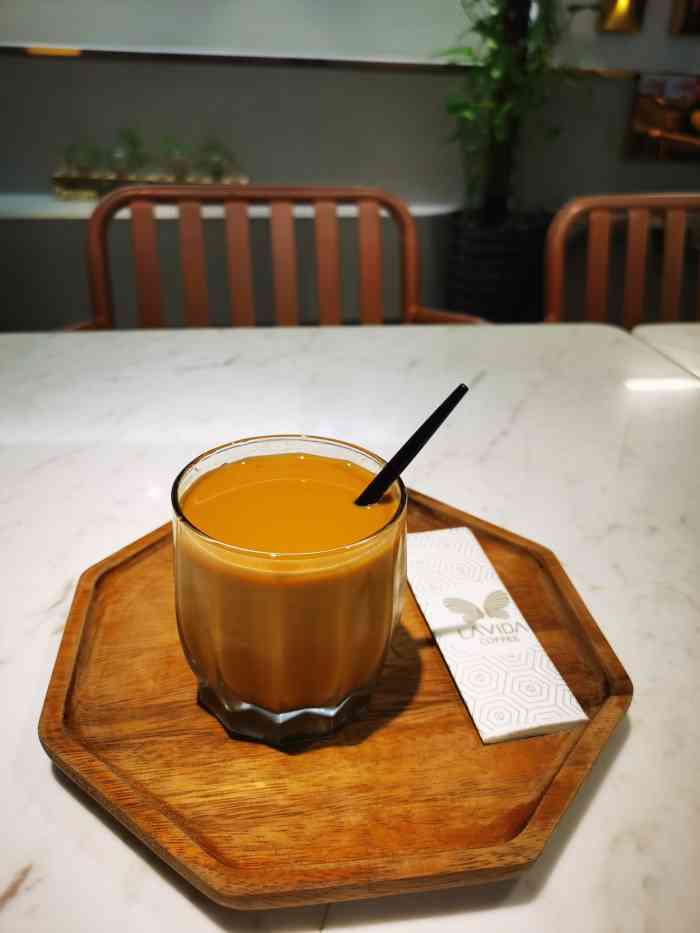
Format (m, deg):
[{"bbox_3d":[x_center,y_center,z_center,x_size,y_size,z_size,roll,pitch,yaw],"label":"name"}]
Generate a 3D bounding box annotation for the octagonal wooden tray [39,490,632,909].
[{"bbox_3d":[-0.006,0.076,0.314,0.225,0.019,0.225,-2,29,-8],"label":"octagonal wooden tray"}]

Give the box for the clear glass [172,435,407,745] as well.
[{"bbox_3d":[-0.022,0.046,0.274,0.081,0.089,0.081,2,29,0],"label":"clear glass"}]

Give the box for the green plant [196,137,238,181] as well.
[{"bbox_3d":[-0.306,-0.711,1.680,0.100,0.100,0.100,2,29,0],"label":"green plant"}]

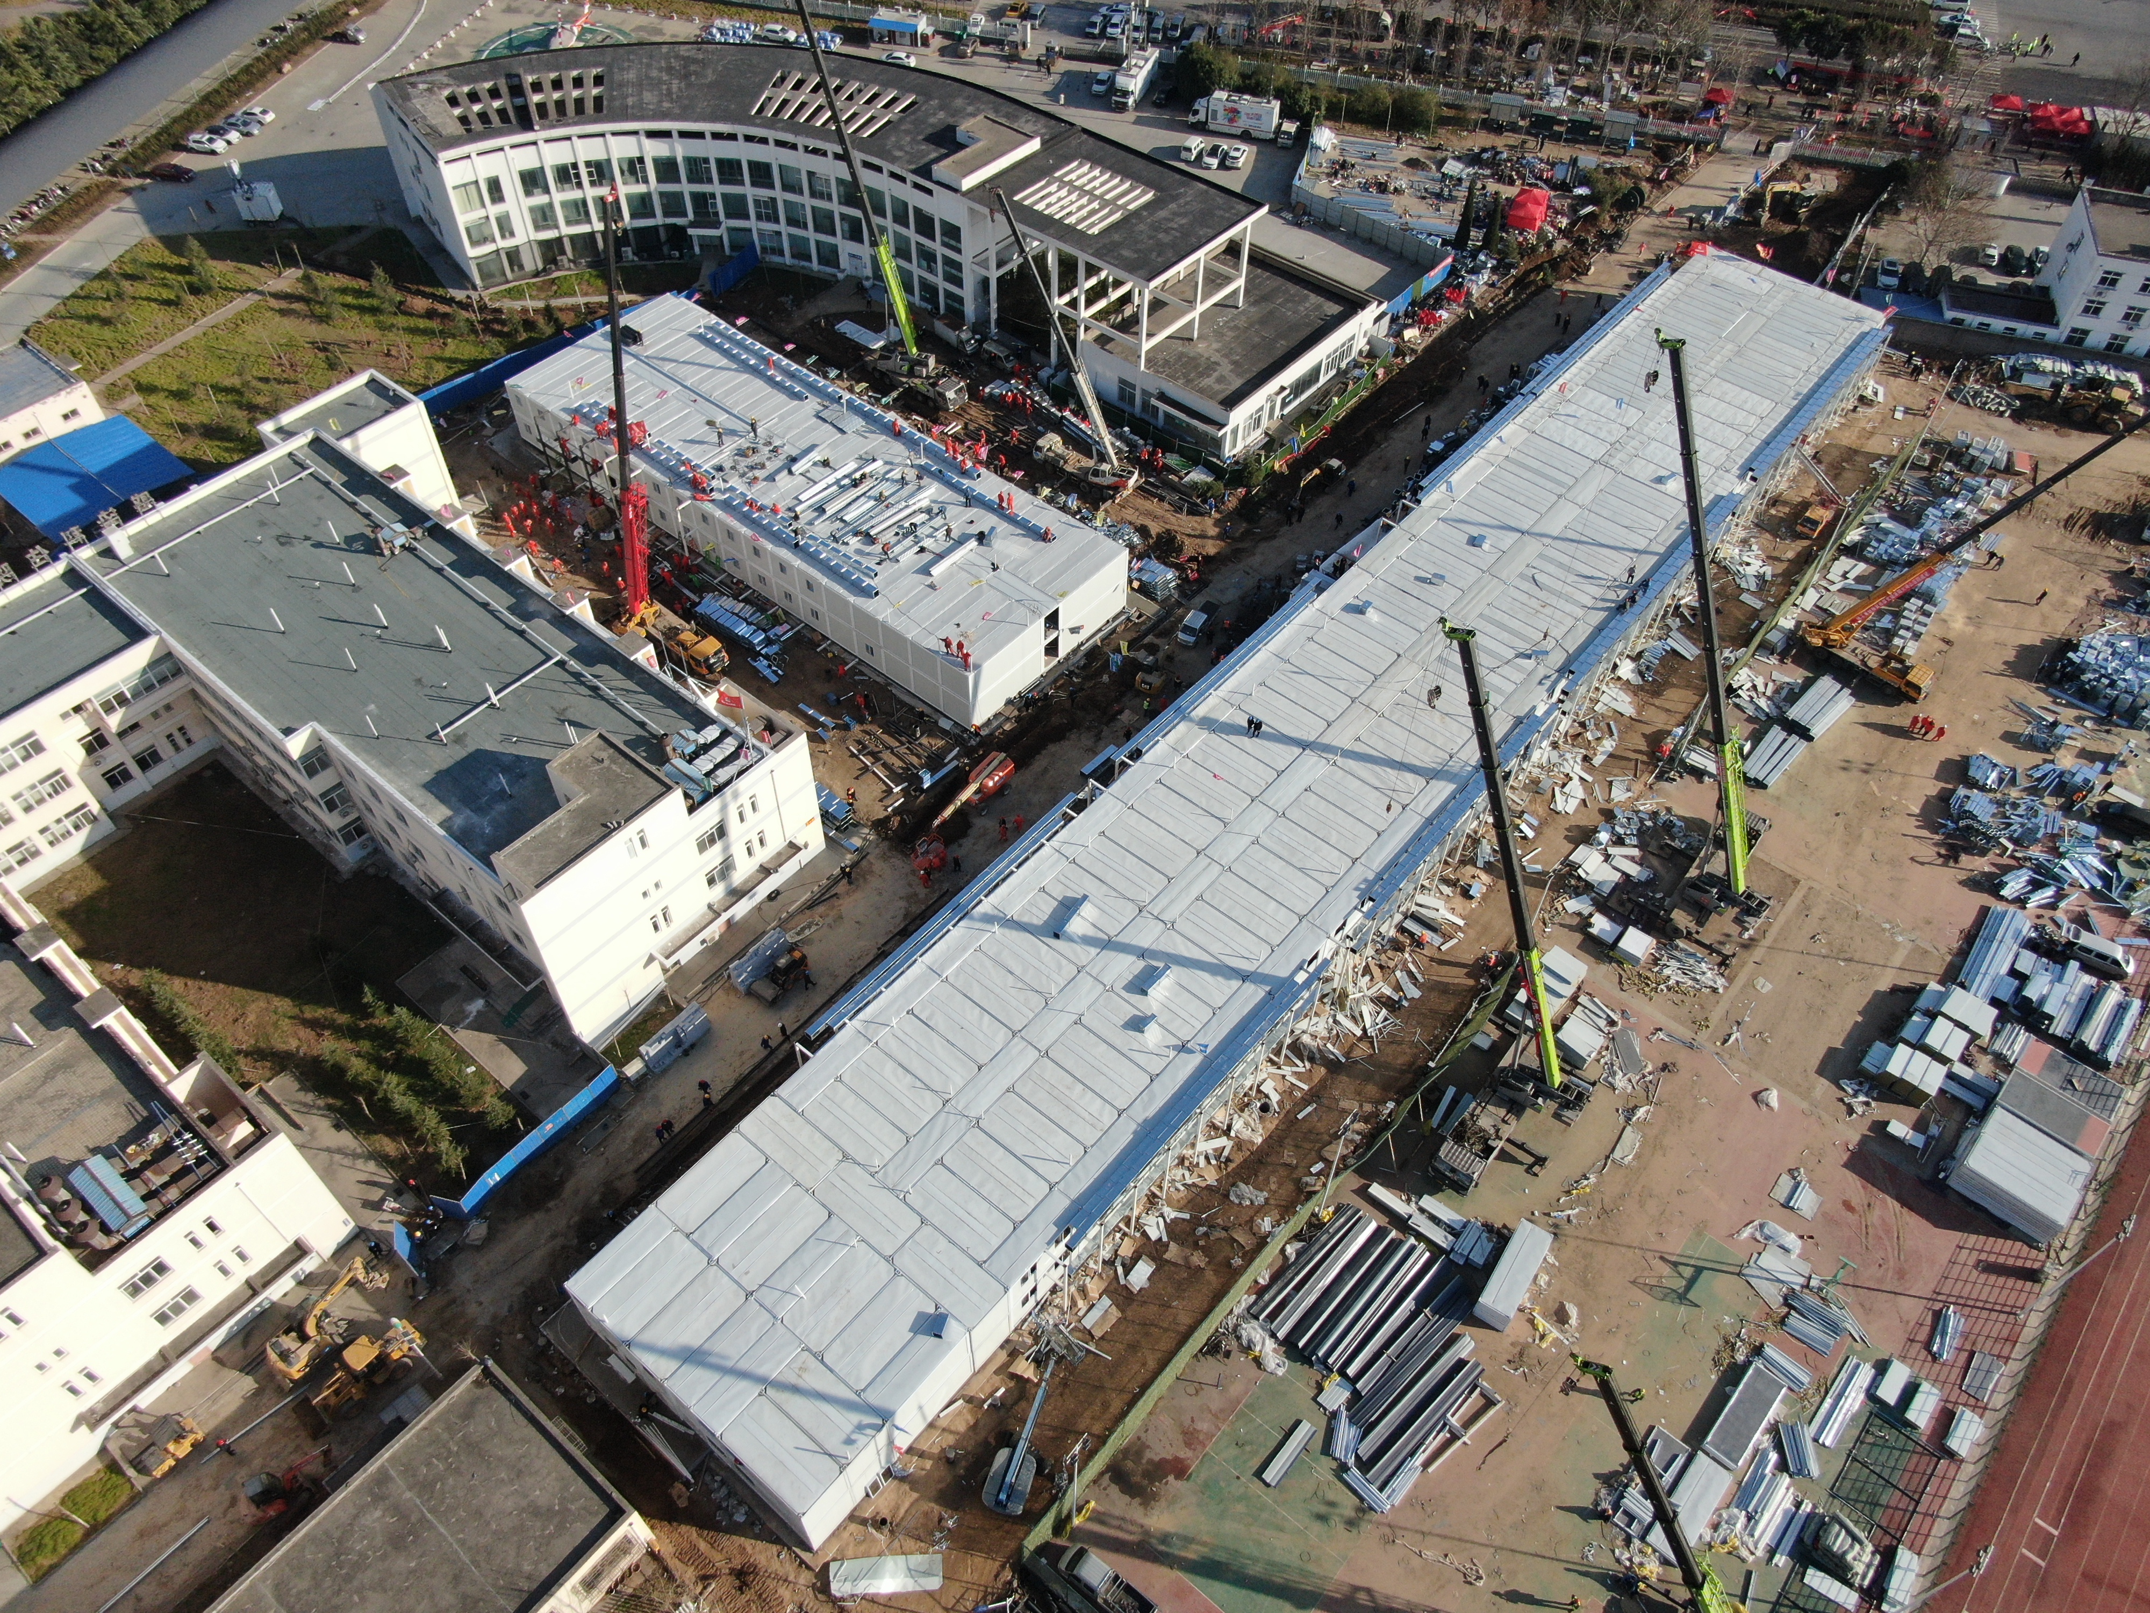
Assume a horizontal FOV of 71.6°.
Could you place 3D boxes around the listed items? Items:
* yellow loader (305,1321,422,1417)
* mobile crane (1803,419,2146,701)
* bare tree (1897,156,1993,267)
[{"bbox_3d":[-38.382,30.338,79.757,2.550,3.150,6.900,38,59,26],"label":"yellow loader"},{"bbox_3d":[72.204,-21.772,118.648,14.195,16.199,26.712,33,57,25],"label":"mobile crane"},{"bbox_3d":[91.015,-61.330,156.456,8.300,10.200,8.300,33,57,25],"label":"bare tree"}]

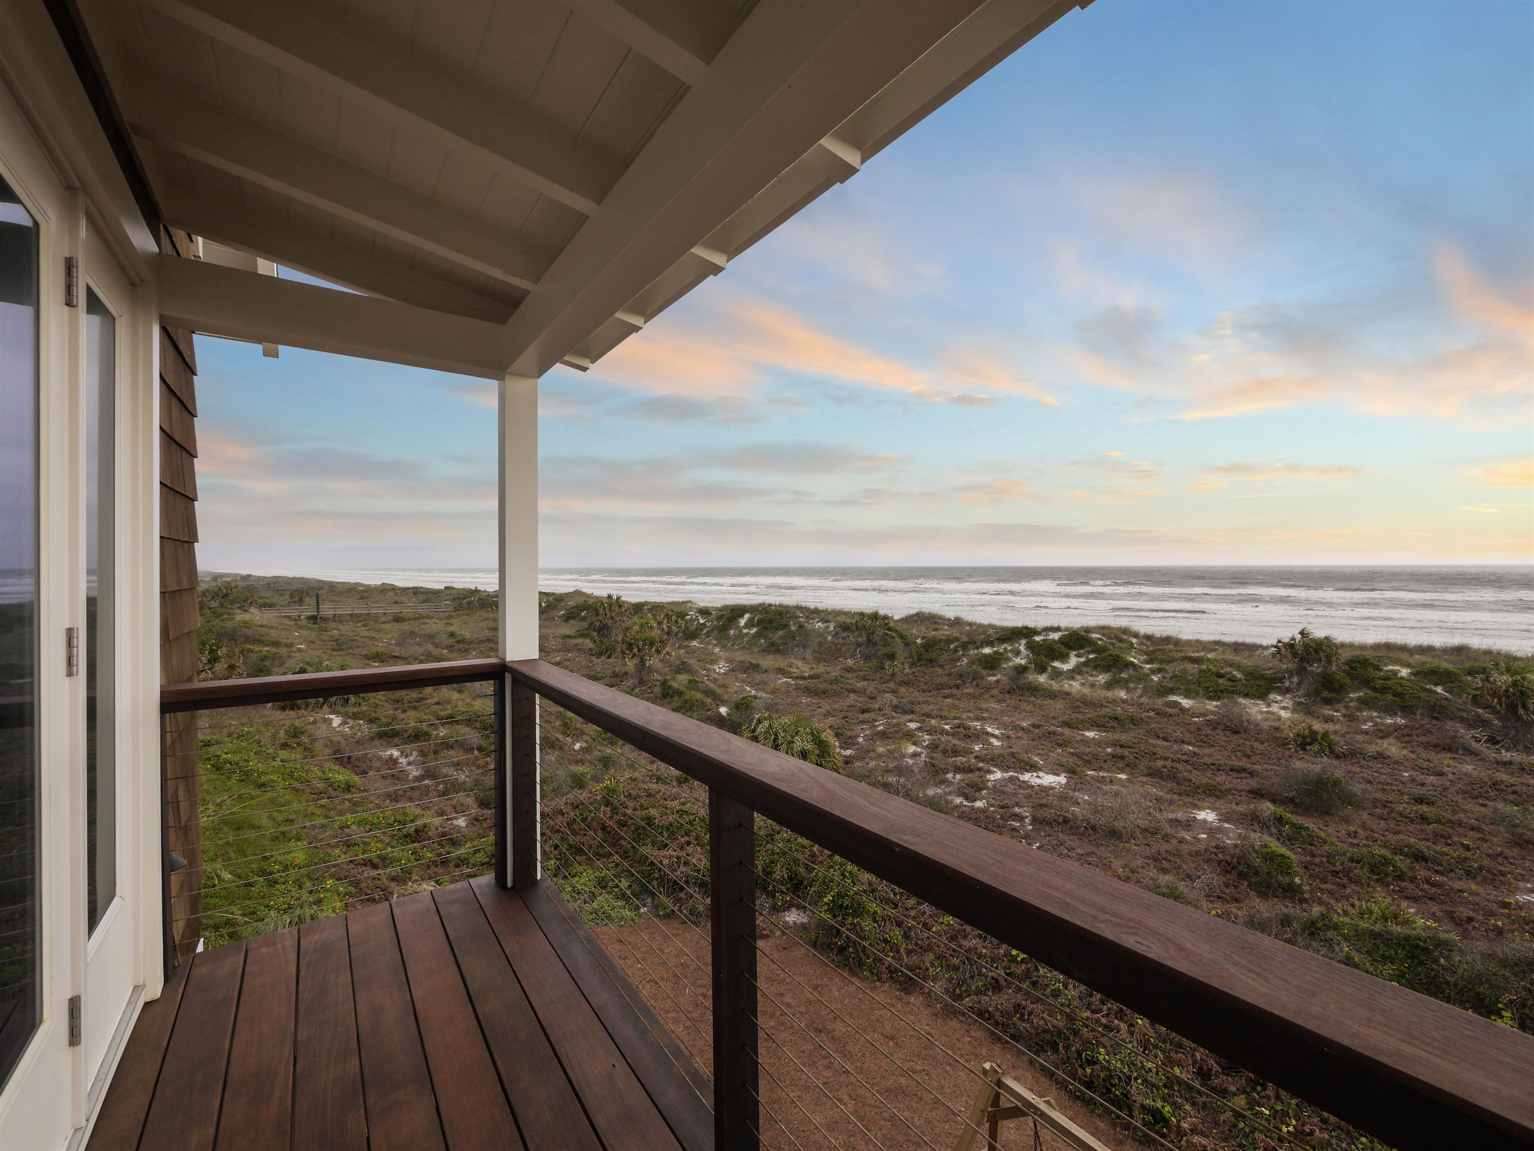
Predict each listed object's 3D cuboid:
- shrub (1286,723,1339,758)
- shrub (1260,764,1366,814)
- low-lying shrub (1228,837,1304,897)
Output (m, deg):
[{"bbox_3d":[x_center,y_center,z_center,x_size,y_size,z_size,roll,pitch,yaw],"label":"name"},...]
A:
[{"bbox_3d":[16.500,4.970,18.850,1.250,0.950,1.150,1,1,41],"label":"shrub"},{"bbox_3d":[13.100,5.070,14.950,1.940,0.900,1.600,1,1,42],"label":"shrub"},{"bbox_3d":[8.950,5.170,11.150,1.080,0.820,1.000,0,1,39],"label":"low-lying shrub"}]

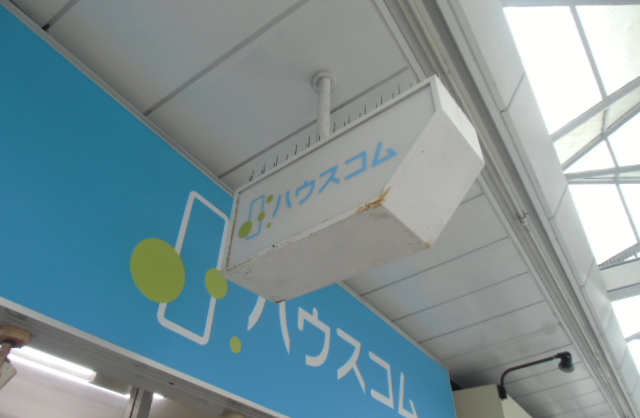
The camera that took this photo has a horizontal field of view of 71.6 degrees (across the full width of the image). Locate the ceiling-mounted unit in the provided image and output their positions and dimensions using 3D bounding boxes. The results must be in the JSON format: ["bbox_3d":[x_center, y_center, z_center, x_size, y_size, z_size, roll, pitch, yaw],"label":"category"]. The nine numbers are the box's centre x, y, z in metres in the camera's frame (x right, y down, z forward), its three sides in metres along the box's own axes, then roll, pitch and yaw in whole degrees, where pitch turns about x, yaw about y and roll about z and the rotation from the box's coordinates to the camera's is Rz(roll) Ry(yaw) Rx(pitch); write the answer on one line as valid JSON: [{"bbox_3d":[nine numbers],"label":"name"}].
[{"bbox_3d":[0.103,-0.022,1.732,1.000,0.438,0.315,-25,-45,31],"label":"ceiling-mounted unit"}]

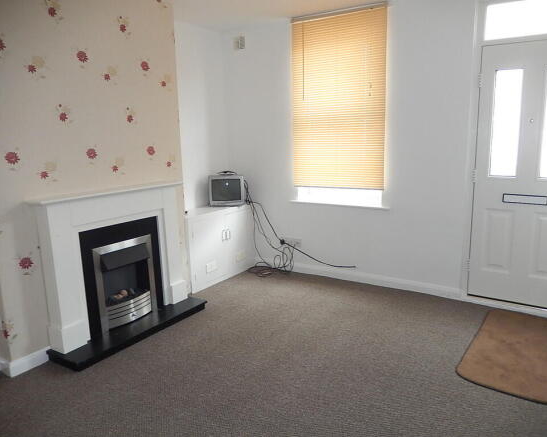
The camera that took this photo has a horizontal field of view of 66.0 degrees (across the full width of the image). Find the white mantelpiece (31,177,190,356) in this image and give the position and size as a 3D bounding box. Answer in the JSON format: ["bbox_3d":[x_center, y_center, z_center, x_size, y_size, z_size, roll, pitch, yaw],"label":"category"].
[{"bbox_3d":[-1.122,0.297,3.187,0.149,1.022,1.208,6,13,33],"label":"white mantelpiece"}]

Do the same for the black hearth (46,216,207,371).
[{"bbox_3d":[-1.043,0.453,3.168,0.327,0.824,1.196,6,13,33],"label":"black hearth"}]

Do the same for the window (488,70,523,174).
[{"bbox_3d":[1.797,-0.725,3.251,0.193,0.808,0.040,6,13,33],"label":"window"}]

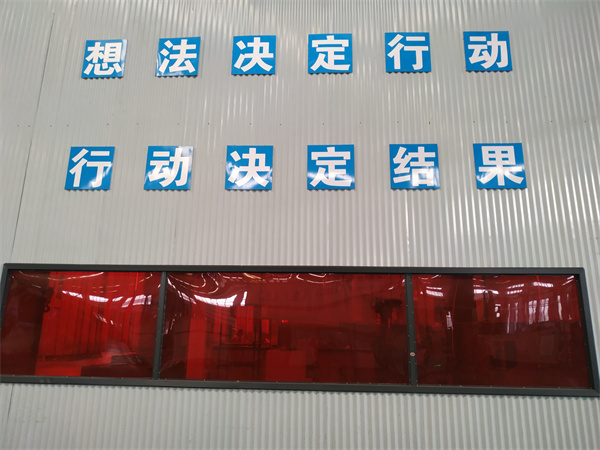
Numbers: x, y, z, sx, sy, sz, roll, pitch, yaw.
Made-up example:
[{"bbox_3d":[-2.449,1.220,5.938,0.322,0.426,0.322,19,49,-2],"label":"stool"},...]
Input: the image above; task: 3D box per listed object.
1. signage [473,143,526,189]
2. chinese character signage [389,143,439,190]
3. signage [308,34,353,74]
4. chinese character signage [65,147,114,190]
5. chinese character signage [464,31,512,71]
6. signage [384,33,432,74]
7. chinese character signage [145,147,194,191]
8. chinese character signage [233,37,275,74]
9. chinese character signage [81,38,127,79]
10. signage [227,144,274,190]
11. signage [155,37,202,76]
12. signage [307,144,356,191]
[{"bbox_3d":[2.091,-0.620,4.367,0.505,0.505,0.025,0,-13,3],"label":"signage"},{"bbox_3d":[1.210,-0.620,4.416,0.505,0.505,0.025,0,-13,3],"label":"chinese character signage"},{"bbox_3d":[0.346,-1.963,4.778,0.505,0.505,0.025,0,-13,3],"label":"signage"},{"bbox_3d":[-2.321,-0.629,4.614,0.505,0.505,0.025,0,-13,3],"label":"chinese character signage"},{"bbox_3d":[2.103,-1.950,4.678,0.505,0.505,0.025,0,-13,3],"label":"chinese character signage"},{"bbox_3d":[1.222,-1.959,4.729,0.505,0.505,0.025,0,-13,3],"label":"signage"},{"bbox_3d":[-1.435,-0.625,4.563,0.505,0.505,0.025,0,-13,3],"label":"chinese character signage"},{"bbox_3d":[-0.531,-1.967,4.828,0.505,0.505,0.025,0,-13,3],"label":"chinese character signage"},{"bbox_3d":[-2.309,-1.967,4.926,0.505,0.505,0.025,0,-13,3],"label":"chinese character signage"},{"bbox_3d":[-0.548,-0.621,4.513,0.505,0.505,0.025,0,-13,3],"label":"signage"},{"bbox_3d":[-1.425,-1.965,4.877,0.505,0.505,0.025,0,-13,3],"label":"signage"},{"bbox_3d":[0.330,-0.622,4.465,0.505,0.505,0.025,0,-13,3],"label":"signage"}]

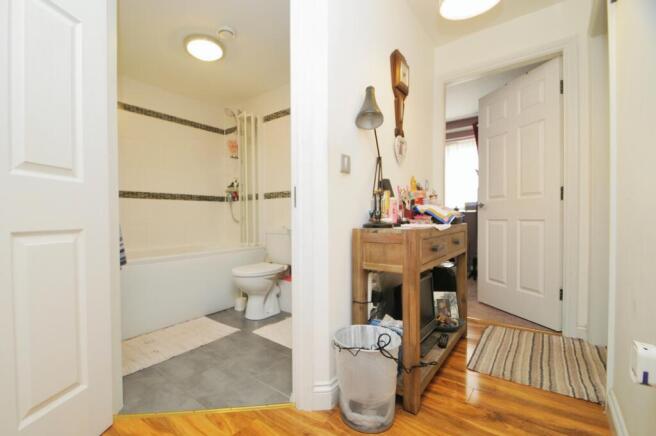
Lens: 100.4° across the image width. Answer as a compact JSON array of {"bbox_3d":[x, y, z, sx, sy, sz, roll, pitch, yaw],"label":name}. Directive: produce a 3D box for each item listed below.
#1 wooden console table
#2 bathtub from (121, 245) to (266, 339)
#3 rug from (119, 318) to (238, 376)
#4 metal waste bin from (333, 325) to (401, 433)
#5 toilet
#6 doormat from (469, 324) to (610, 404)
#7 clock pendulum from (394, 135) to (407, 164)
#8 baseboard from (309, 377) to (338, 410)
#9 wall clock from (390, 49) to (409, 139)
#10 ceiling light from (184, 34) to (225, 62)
[{"bbox_3d":[0.543,0.438,1.621,0.318,0.775,0.965,0,0,38],"label":"wooden console table"},{"bbox_3d":[-1.433,0.562,2.328,0.700,0.525,1.700,0,0,37],"label":"bathtub"},{"bbox_3d":[-1.079,0.818,1.809,0.468,0.015,0.820,0,0,36],"label":"rug"},{"bbox_3d":[0.168,0.665,1.155,0.278,0.320,0.278,0,0,0],"label":"metal waste bin"},{"bbox_3d":[-0.545,0.465,2.339,0.370,0.720,0.610,0,0,37],"label":"toilet"},{"bbox_3d":[1.277,0.819,1.573,0.710,0.012,0.760,0,0,37],"label":"doormat"},{"bbox_3d":[0.459,-0.425,1.746,0.020,0.185,0.170,0,0,37],"label":"clock pendulum"},{"bbox_3d":[-0.012,0.762,1.188,0.115,0.125,0.050,0,0,-5],"label":"baseboard"},{"bbox_3d":[0.460,-0.800,1.737,0.055,0.570,0.175,0,0,37],"label":"wall clock"},{"bbox_3d":[-0.962,-1.315,2.120,0.310,0.080,0.310,0,0,0],"label":"ceiling light"}]

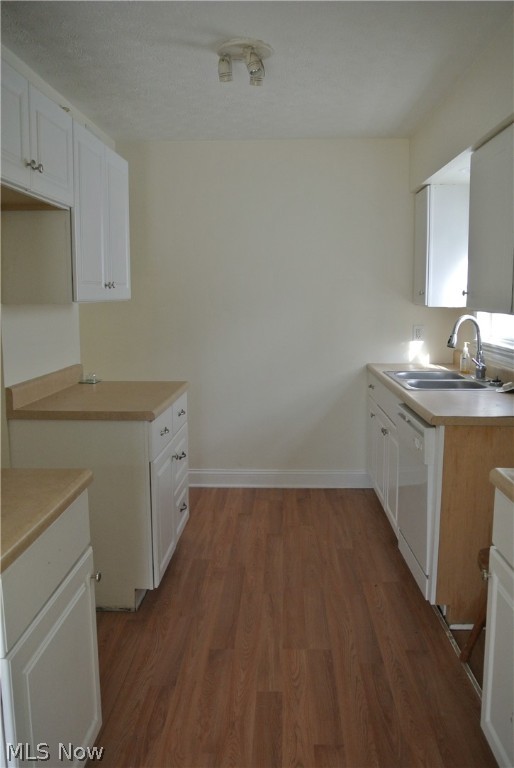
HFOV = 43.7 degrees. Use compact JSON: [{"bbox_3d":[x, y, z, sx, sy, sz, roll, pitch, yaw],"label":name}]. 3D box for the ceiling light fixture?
[{"bbox_3d":[-0.051,-1.376,2.793,0.235,0.153,0.238,0,8,3],"label":"ceiling light fixture"}]

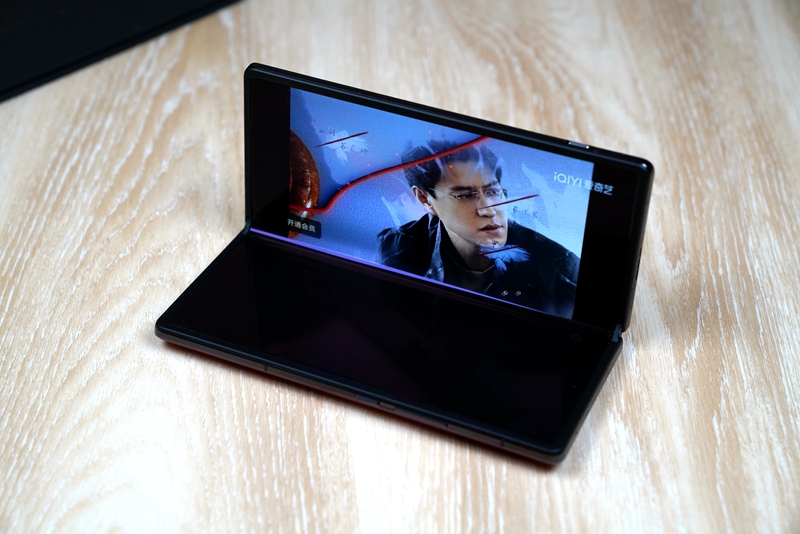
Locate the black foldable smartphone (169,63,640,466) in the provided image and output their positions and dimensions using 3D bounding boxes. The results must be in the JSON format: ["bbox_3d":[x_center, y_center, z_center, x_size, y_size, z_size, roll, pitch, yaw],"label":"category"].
[{"bbox_3d":[-0.001,-0.005,0.568,0.162,0.081,0.082,16,38,18],"label":"black foldable smartphone"}]

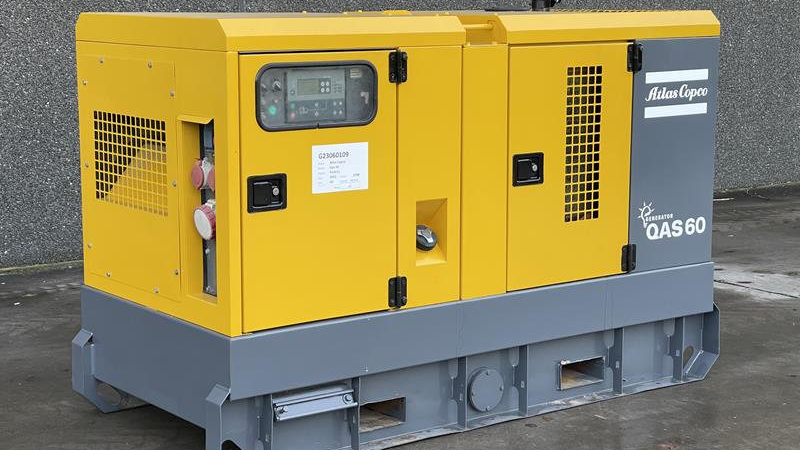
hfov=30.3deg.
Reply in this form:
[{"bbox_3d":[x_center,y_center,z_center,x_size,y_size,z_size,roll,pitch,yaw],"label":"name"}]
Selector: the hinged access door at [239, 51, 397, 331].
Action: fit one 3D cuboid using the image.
[{"bbox_3d":[-0.250,-0.114,4.558,0.575,0.831,0.040,-6,11,-36],"label":"hinged access door"}]

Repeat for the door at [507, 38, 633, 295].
[{"bbox_3d":[0.591,-0.212,5.182,0.589,0.836,0.040,-6,11,-36],"label":"door"}]

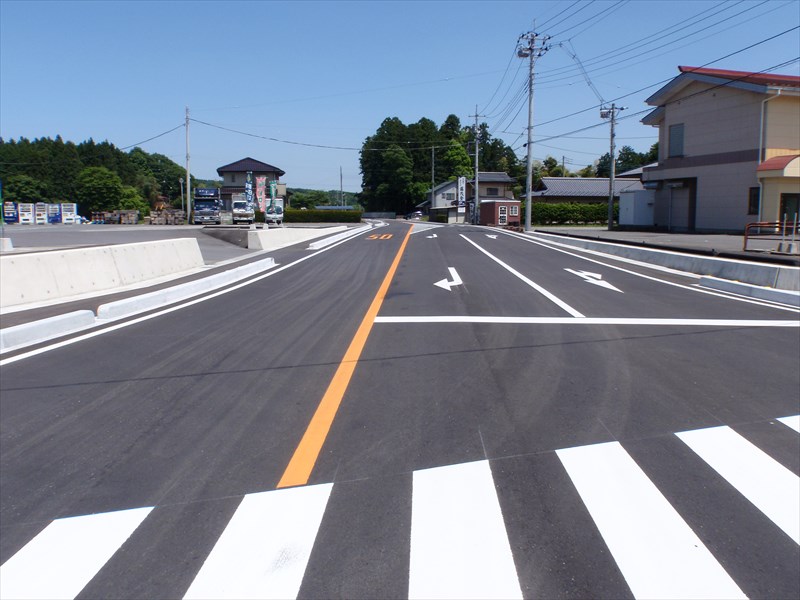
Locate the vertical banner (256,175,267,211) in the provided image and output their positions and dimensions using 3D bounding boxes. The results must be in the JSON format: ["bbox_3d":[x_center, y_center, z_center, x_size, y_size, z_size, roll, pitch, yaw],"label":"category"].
[{"bbox_3d":[-7.015,-5.328,32.776,0.550,1.775,0.120,-2,8,-12],"label":"vertical banner"}]

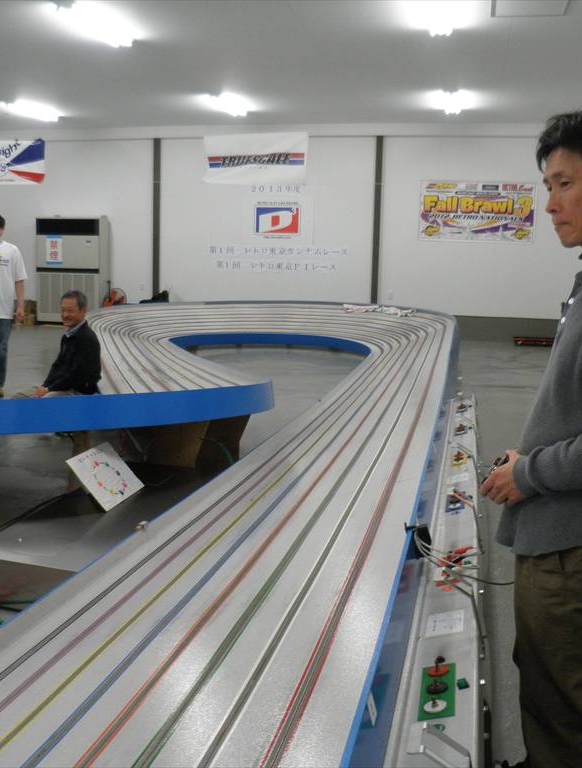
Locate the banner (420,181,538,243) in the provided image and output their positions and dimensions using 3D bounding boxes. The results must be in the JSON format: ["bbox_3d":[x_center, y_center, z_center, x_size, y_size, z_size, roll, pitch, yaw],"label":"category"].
[{"bbox_3d":[3.086,-2.843,13.725,1.850,0.965,0.030,3,9,12],"label":"banner"}]

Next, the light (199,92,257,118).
[{"bbox_3d":[-0.916,-4.060,12.123,0.300,0.110,1.250,3,9,12],"label":"light"}]

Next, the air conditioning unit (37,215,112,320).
[{"bbox_3d":[-3.865,-1.982,14.777,1.180,1.880,0.480,3,9,12],"label":"air conditioning unit"}]

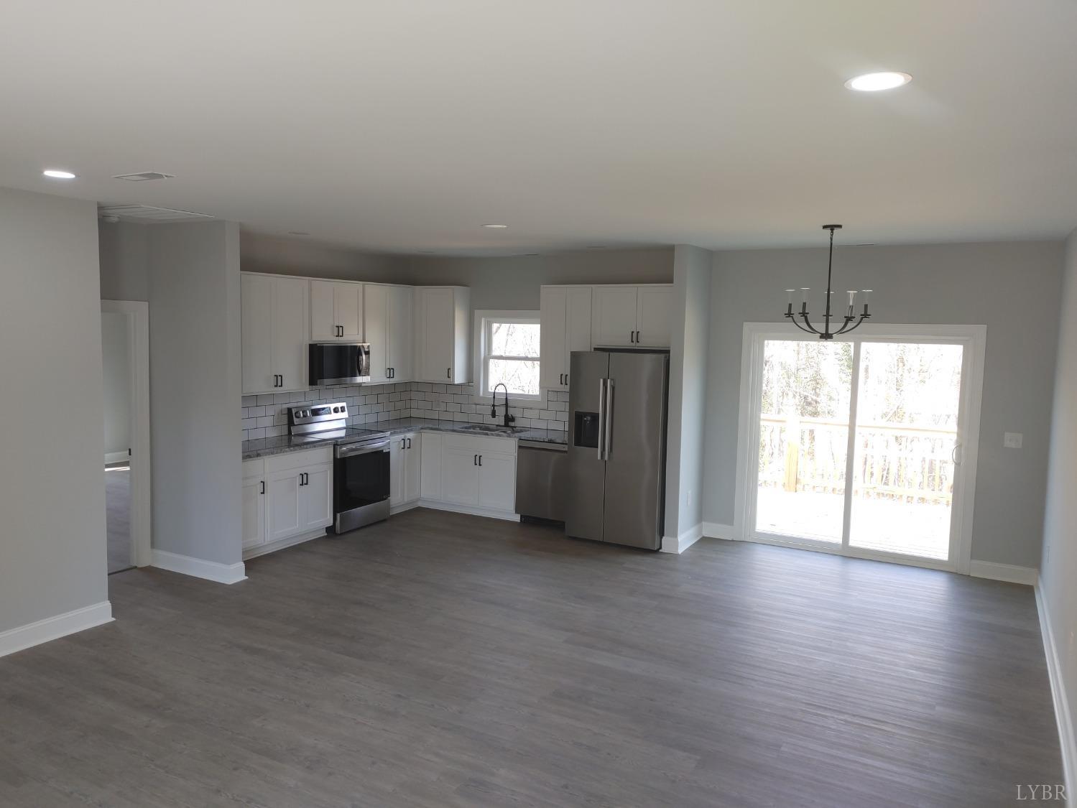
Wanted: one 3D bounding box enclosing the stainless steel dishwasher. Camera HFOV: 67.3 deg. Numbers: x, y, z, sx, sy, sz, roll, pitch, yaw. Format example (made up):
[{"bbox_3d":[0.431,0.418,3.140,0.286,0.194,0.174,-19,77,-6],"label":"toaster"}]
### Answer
[{"bbox_3d":[0.194,0.770,8.231,0.600,0.833,0.610,4,6,29],"label":"stainless steel dishwasher"}]

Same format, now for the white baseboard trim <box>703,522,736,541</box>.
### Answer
[{"bbox_3d":[1.754,1.240,7.861,0.307,0.140,0.026,4,6,29],"label":"white baseboard trim"}]

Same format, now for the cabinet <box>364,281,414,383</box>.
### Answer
[{"bbox_3d":[-1.706,-0.754,8.713,0.315,1.055,0.866,4,6,29],"label":"cabinet"}]

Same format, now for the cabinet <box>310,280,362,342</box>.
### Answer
[{"bbox_3d":[-2.096,-0.914,7.982,0.315,0.608,0.761,4,6,29],"label":"cabinet"}]

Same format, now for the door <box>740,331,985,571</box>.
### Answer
[{"bbox_3d":[2.787,0.336,7.221,2.007,2.098,0.120,4,6,29],"label":"door"}]

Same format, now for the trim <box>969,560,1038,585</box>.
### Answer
[{"bbox_3d":[3.821,1.382,6.648,0.476,0.130,0.018,4,6,29],"label":"trim"}]

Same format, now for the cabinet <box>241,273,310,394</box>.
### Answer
[{"bbox_3d":[-2.527,-0.640,7.479,0.305,1.072,0.820,4,6,29],"label":"cabinet"}]

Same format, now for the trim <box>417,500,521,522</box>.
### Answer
[{"bbox_3d":[-0.746,1.130,8.599,1.290,0.090,0.018,4,6,29],"label":"trim"}]

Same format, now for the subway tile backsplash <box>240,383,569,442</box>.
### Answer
[{"bbox_3d":[-1.210,0.115,7.831,2.355,0.459,2.860,4,6,29],"label":"subway tile backsplash"}]

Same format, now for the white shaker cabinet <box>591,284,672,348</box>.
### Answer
[{"bbox_3d":[1.005,-0.849,7.864,0.928,0.605,0.315,4,6,29],"label":"white shaker cabinet"}]

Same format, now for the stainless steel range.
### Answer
[{"bbox_3d":[-1.990,0.622,8.180,0.690,1.189,0.758,4,6,29],"label":"stainless steel range"}]

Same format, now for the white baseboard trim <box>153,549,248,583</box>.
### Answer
[{"bbox_3d":[-2.761,1.293,6.578,0.960,0.145,0.180,4,6,29],"label":"white baseboard trim"}]

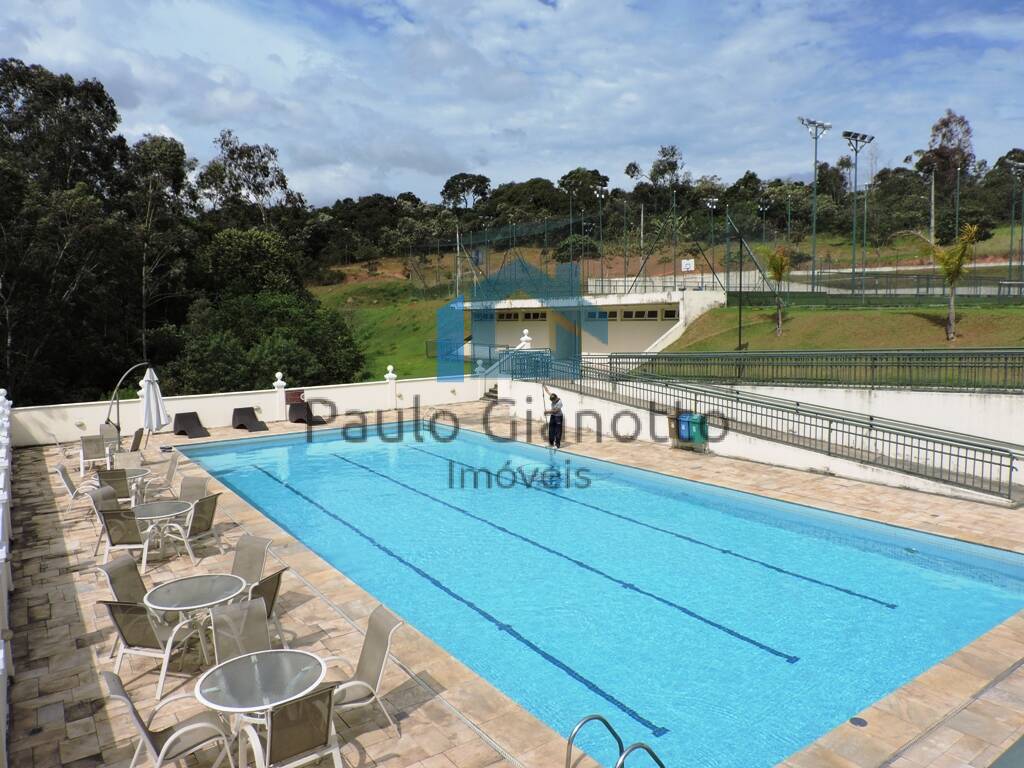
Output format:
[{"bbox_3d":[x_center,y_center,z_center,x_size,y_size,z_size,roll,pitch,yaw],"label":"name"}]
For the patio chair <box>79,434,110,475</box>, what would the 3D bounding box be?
[{"bbox_3d":[-10.112,1.708,17.226,0.590,0.990,0.740,-4,6,-27],"label":"patio chair"}]

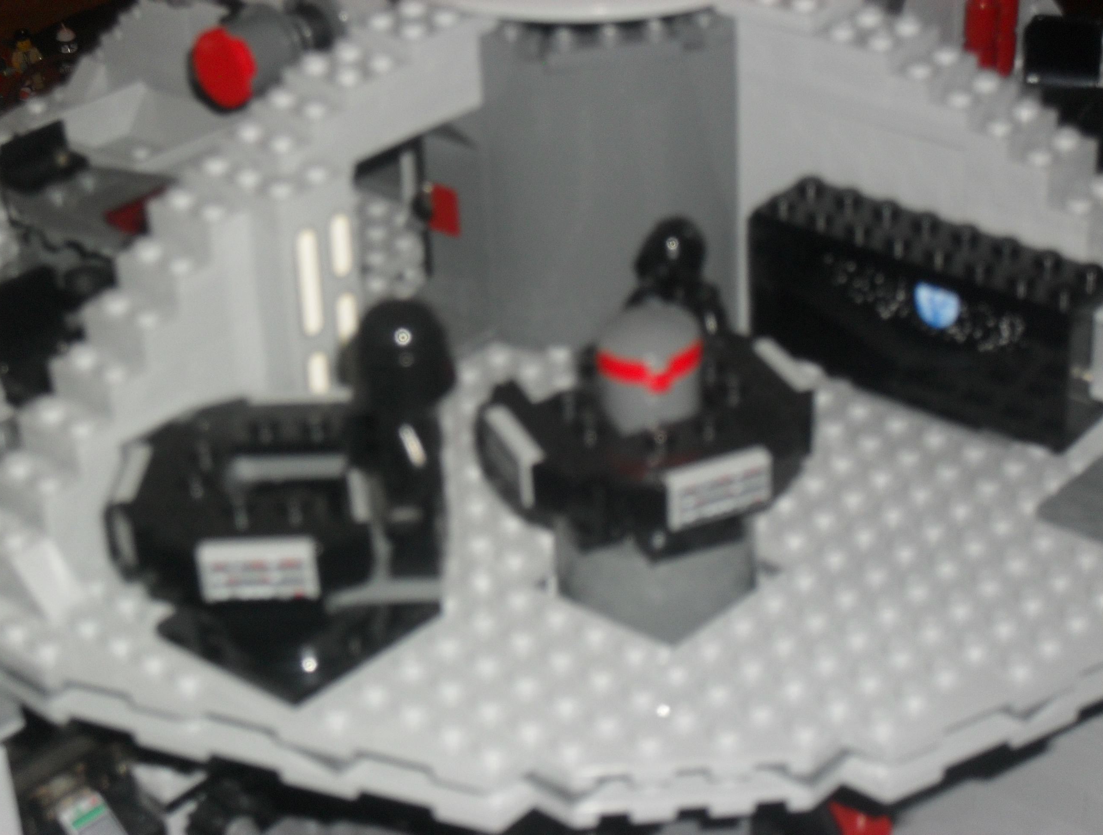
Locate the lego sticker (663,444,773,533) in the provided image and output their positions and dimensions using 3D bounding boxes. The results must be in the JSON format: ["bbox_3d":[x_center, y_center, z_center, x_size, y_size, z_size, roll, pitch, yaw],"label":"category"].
[{"bbox_3d":[0.024,0.011,0.368,0.016,0.008,0.003,-14,32,-17],"label":"lego sticker"}]

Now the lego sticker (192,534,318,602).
[{"bbox_3d":[-0.042,0.022,0.357,0.016,0.008,0.003,-3,30,1],"label":"lego sticker"}]

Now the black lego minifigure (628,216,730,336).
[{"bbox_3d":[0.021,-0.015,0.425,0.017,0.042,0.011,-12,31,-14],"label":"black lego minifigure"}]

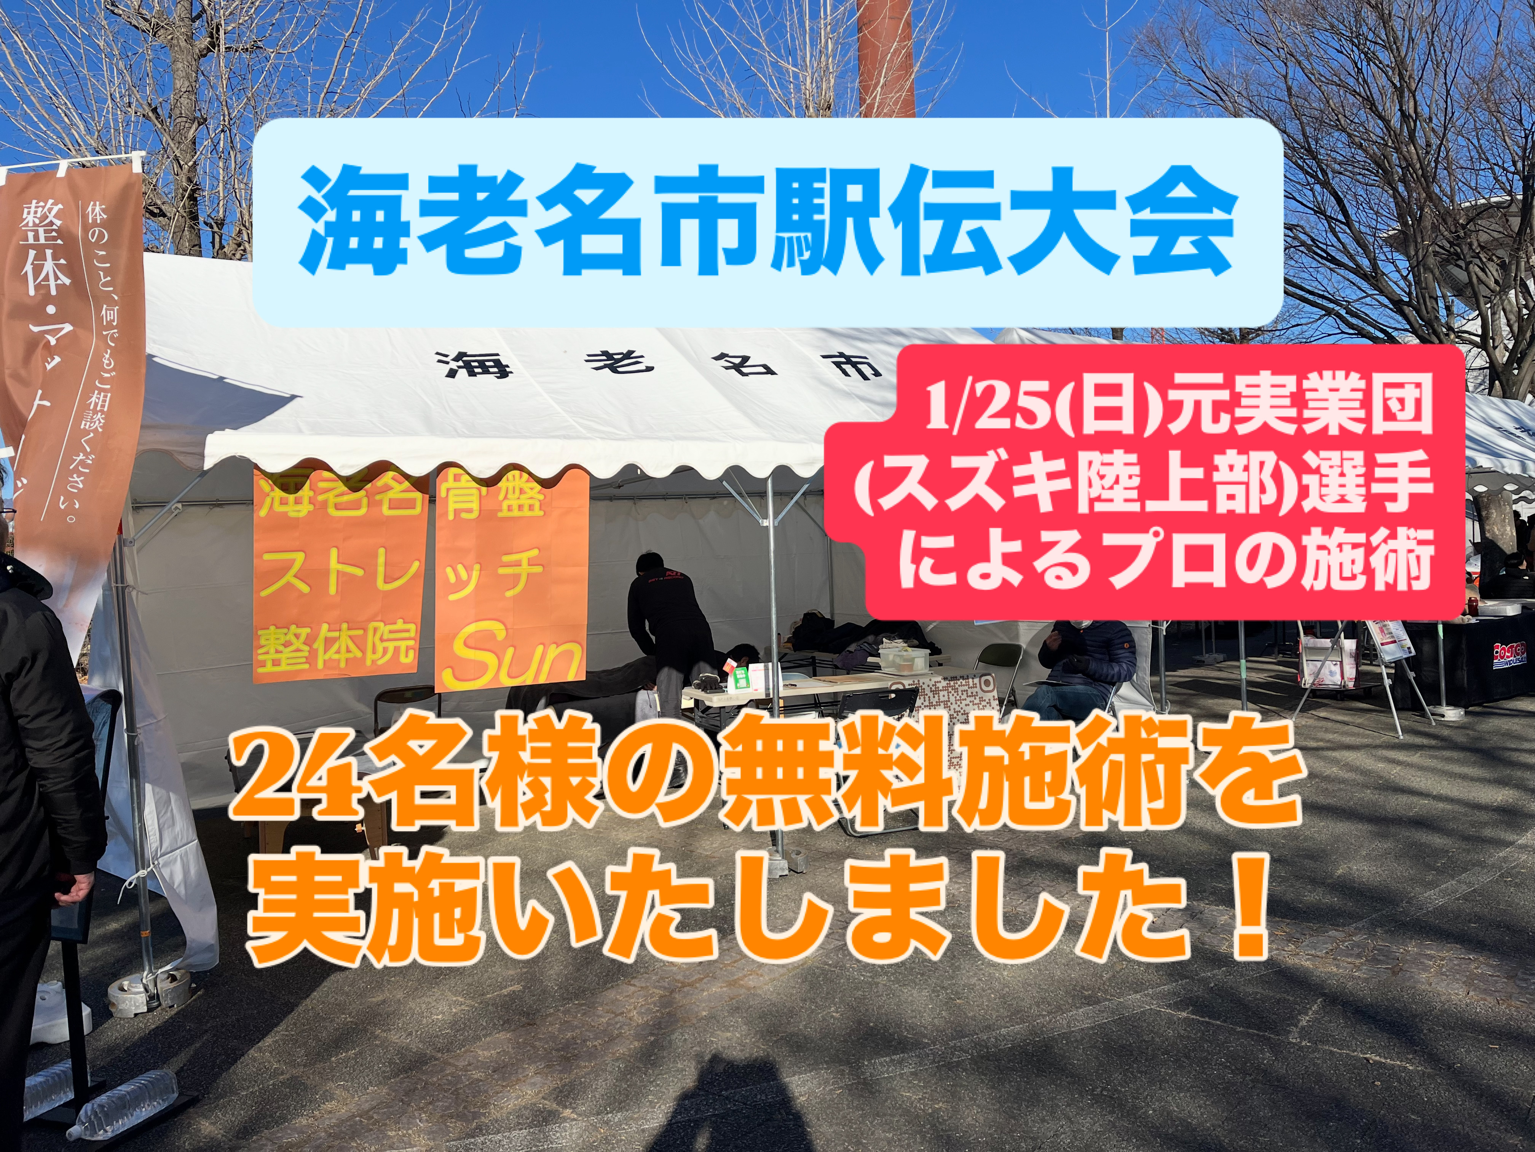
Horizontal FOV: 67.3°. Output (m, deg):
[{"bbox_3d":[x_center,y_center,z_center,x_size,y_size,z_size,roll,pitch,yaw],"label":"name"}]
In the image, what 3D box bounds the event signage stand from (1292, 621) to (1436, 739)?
[{"bbox_3d":[4.258,0.397,8.276,0.800,1.360,0.680,1,4,44],"label":"event signage stand"}]

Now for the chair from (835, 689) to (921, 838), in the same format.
[{"bbox_3d":[0.525,0.950,6.195,0.460,0.750,0.480,-3,3,-21],"label":"chair"}]

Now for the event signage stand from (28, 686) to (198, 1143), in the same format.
[{"bbox_3d":[-1.974,0.947,3.242,0.440,1.230,0.480,-1,3,26],"label":"event signage stand"}]

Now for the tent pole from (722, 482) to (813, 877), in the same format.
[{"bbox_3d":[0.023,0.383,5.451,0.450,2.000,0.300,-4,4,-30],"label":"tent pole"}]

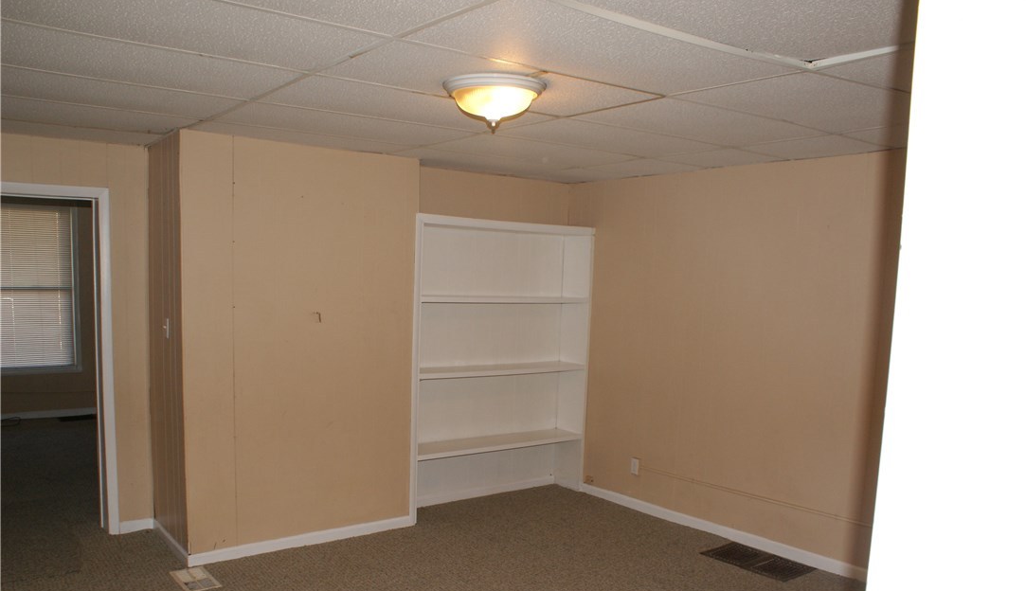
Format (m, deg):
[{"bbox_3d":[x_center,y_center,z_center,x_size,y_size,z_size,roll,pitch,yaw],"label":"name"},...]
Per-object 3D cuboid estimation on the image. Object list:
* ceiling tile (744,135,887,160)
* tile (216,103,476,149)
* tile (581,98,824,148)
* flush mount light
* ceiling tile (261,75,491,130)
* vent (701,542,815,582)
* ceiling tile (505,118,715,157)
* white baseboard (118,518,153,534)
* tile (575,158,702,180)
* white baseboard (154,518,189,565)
[{"bbox_3d":[1.611,-0.807,4.187,0.620,0.020,0.605,-1,3,-38],"label":"ceiling tile"},{"bbox_3d":[-0.804,-0.849,3.837,1.210,0.020,0.605,-1,3,-38],"label":"tile"},{"bbox_3d":[0.893,-0.797,3.608,1.210,0.020,0.605,-1,3,-38],"label":"tile"},{"bbox_3d":[-0.068,-0.680,2.756,0.375,0.185,0.375,1,3,0],"label":"flush mount light"},{"bbox_3d":[-0.432,-0.818,3.355,1.210,0.020,0.605,-1,3,-38],"label":"ceiling tile"},{"bbox_3d":[1.449,1.564,4.553,0.320,0.015,0.535,-1,3,-38],"label":"vent"},{"bbox_3d":[0.521,-0.829,4.090,1.210,0.020,0.605,-1,3,-38],"label":"ceiling tile"},{"bbox_3d":[-2.333,1.432,4.780,0.200,0.075,0.015,-1,3,-38],"label":"white baseboard"},{"bbox_3d":[0.874,-0.869,5.157,0.620,0.020,0.610,-1,3,-38],"label":"tile"},{"bbox_3d":[-2.030,1.450,4.548,0.015,0.070,0.750,-1,3,-38],"label":"white baseboard"}]

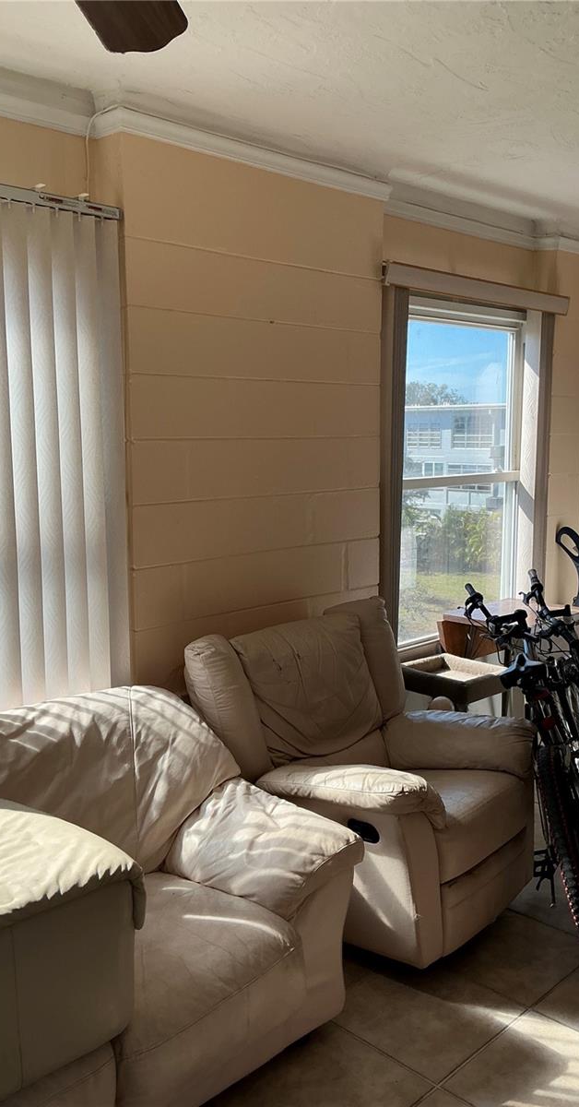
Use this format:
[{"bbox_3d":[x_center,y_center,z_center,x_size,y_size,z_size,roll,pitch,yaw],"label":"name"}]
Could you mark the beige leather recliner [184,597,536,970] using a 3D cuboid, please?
[{"bbox_3d":[0.313,0.753,3.128,0.850,1.030,0.970,6,10,36],"label":"beige leather recliner"}]

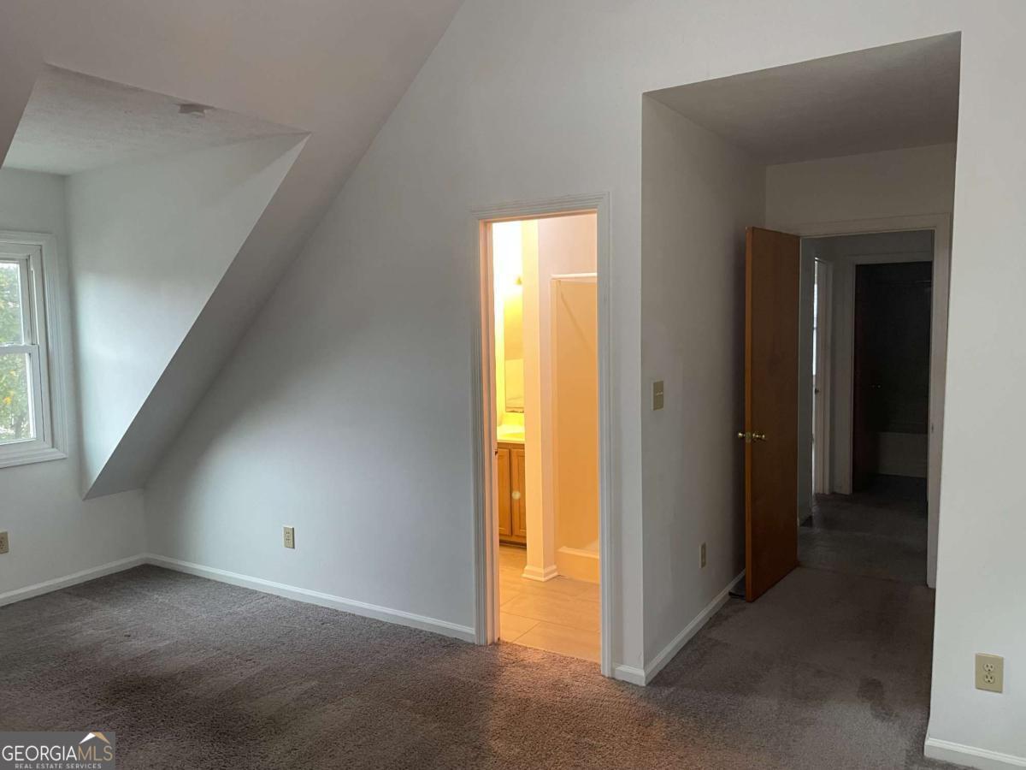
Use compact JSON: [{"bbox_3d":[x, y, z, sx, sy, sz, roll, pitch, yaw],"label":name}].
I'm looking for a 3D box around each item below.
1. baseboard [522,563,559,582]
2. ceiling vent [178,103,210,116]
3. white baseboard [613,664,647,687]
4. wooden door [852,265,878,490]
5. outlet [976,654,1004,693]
[{"bbox_3d":[0.166,1.129,4.709,0.165,0.075,0.160,2,6,32],"label":"baseboard"},{"bbox_3d":[-1.338,-1.154,3.238,0.130,0.032,0.130,2,6,32],"label":"ceiling vent"},{"bbox_3d":[0.504,1.241,3.323,0.150,0.070,0.016,2,6,32],"label":"white baseboard"},{"bbox_3d":[3.199,-0.085,6.982,0.040,1.990,0.710,2,6,36],"label":"wooden door"},{"bbox_3d":[1.600,0.966,2.586,0.075,0.119,0.009,2,6,32],"label":"outlet"}]

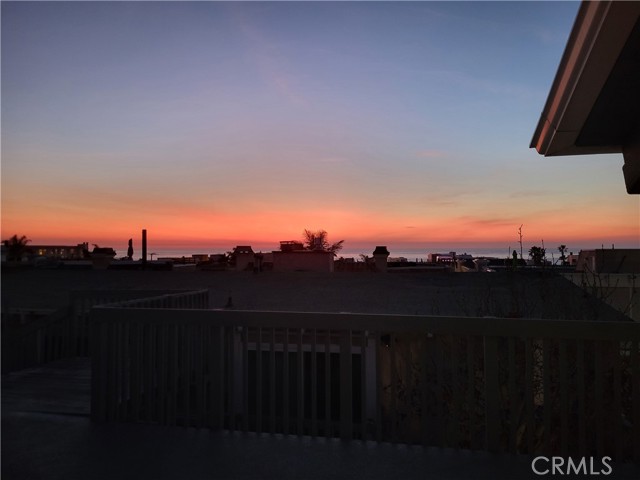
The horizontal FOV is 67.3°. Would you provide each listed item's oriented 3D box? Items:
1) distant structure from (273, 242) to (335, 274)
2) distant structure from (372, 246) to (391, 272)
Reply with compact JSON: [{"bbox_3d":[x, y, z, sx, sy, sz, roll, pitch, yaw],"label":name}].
[{"bbox_3d":[-0.930,0.920,26.600,3.150,1.800,1.700,0,-1,10],"label":"distant structure"},{"bbox_3d":[3.370,1.090,26.300,0.950,1.420,0.900,0,-1,10],"label":"distant structure"}]

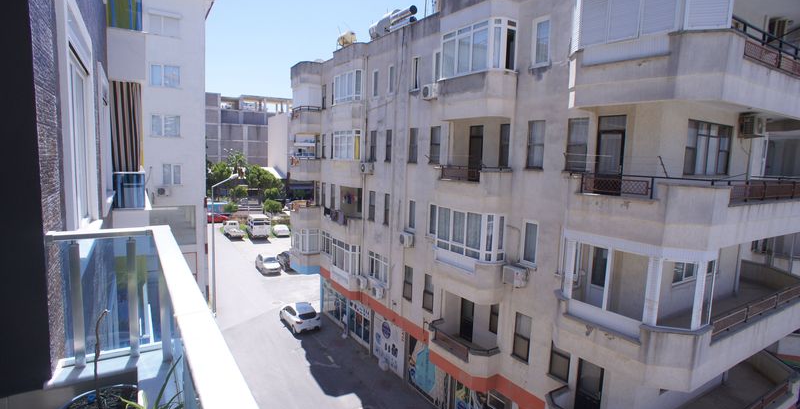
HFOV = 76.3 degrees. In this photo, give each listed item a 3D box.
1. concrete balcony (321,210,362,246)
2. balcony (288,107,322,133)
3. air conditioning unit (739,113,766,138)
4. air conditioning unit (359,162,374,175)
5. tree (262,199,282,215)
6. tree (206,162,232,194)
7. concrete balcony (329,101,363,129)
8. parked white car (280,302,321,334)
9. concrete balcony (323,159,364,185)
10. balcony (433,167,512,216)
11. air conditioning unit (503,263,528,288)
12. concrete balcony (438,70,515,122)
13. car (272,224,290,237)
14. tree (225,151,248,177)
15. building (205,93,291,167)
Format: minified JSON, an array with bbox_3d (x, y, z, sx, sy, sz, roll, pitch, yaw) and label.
[{"bbox_3d":[-3.333,1.360,30.589,1.150,1.500,3.900,-2,8,-29],"label":"concrete balcony"},{"bbox_3d":[-5.859,-5.224,31.857,1.310,1.600,3.000,-2,8,-30],"label":"balcony"},{"bbox_3d":[11.245,-2.451,16.176,0.850,0.620,0.350,-2,7,-37],"label":"air conditioning unit"},{"bbox_3d":[-1.778,-2.018,28.151,0.340,0.600,0.850,-2,8,-29],"label":"air conditioning unit"},{"bbox_3d":[-20.072,0.512,80.101,2.991,2.755,2.991,-1,6,-29],"label":"tree"},{"bbox_3d":[-32.196,-3.302,89.787,5.500,7.600,5.500,-2,8,-29],"label":"tree"},{"bbox_3d":[-2.850,-4.635,27.048,0.740,1.370,3.100,-2,8,-30],"label":"concrete balcony"},{"bbox_3d":[-6.529,7.106,33.111,1.770,1.500,4.150,-2,8,-29],"label":"parked white car"},{"bbox_3d":[-2.993,-1.777,27.463,0.740,1.280,3.150,-2,8,-30],"label":"concrete balcony"},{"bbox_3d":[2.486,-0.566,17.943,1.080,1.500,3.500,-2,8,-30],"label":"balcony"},{"bbox_3d":[3.755,2.333,16.583,0.310,0.559,0.828,-1,6,-29],"label":"air conditioning unit"},{"bbox_3d":[2.593,-3.754,17.988,0.989,1.495,3.450,-1,6,-29],"label":"concrete balcony"},{"bbox_3d":[-15.101,3.158,65.116,1.750,1.480,4.300,-1,7,-24],"label":"car"},{"bbox_3d":[-29.660,-4.727,92.350,4.300,10.000,4.300,-2,8,-29],"label":"tree"},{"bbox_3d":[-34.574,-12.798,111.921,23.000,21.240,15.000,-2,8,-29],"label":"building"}]

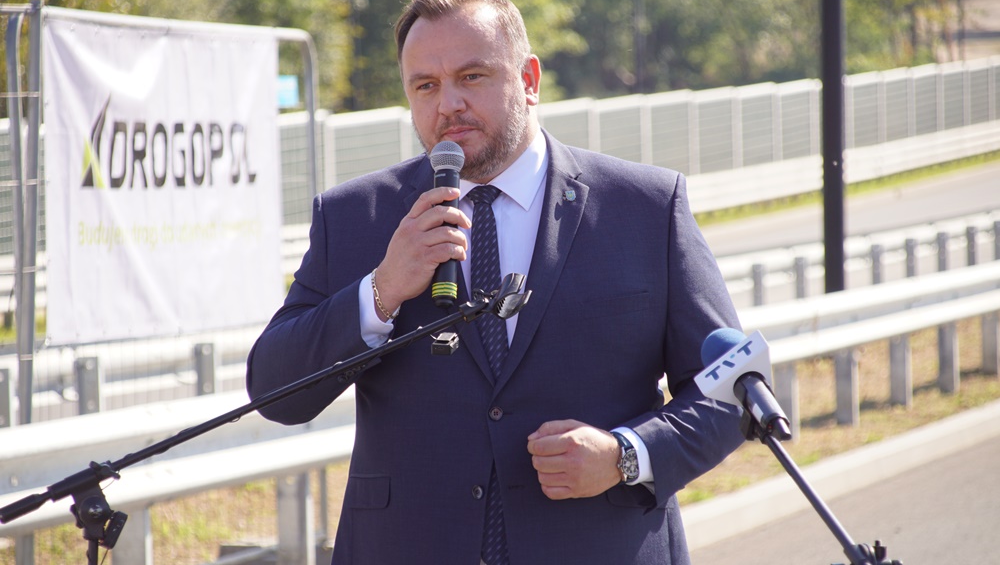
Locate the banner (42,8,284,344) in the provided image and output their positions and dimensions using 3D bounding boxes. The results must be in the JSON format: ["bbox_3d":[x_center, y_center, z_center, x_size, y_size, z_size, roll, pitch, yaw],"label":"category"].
[{"bbox_3d":[-1.090,-0.337,18.660,0.050,1.020,2.900,0,1,12],"label":"banner"}]

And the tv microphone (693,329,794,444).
[{"bbox_3d":[0.345,0.155,7.657,0.110,0.093,0.262,-36,35,6],"label":"tv microphone"}]

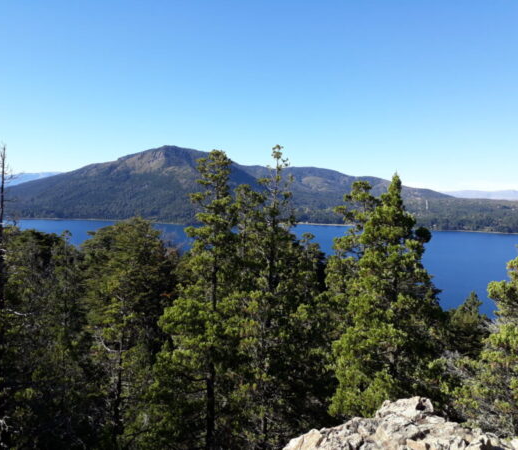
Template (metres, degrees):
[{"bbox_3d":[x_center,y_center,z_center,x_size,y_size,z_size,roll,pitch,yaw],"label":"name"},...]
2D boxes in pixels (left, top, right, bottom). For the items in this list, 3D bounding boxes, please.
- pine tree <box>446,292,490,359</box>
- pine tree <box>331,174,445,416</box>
[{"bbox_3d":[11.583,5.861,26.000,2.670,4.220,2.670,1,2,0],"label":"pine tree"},{"bbox_3d":[3.814,2.288,14.000,3.530,7.600,3.530,1,2,0],"label":"pine tree"}]

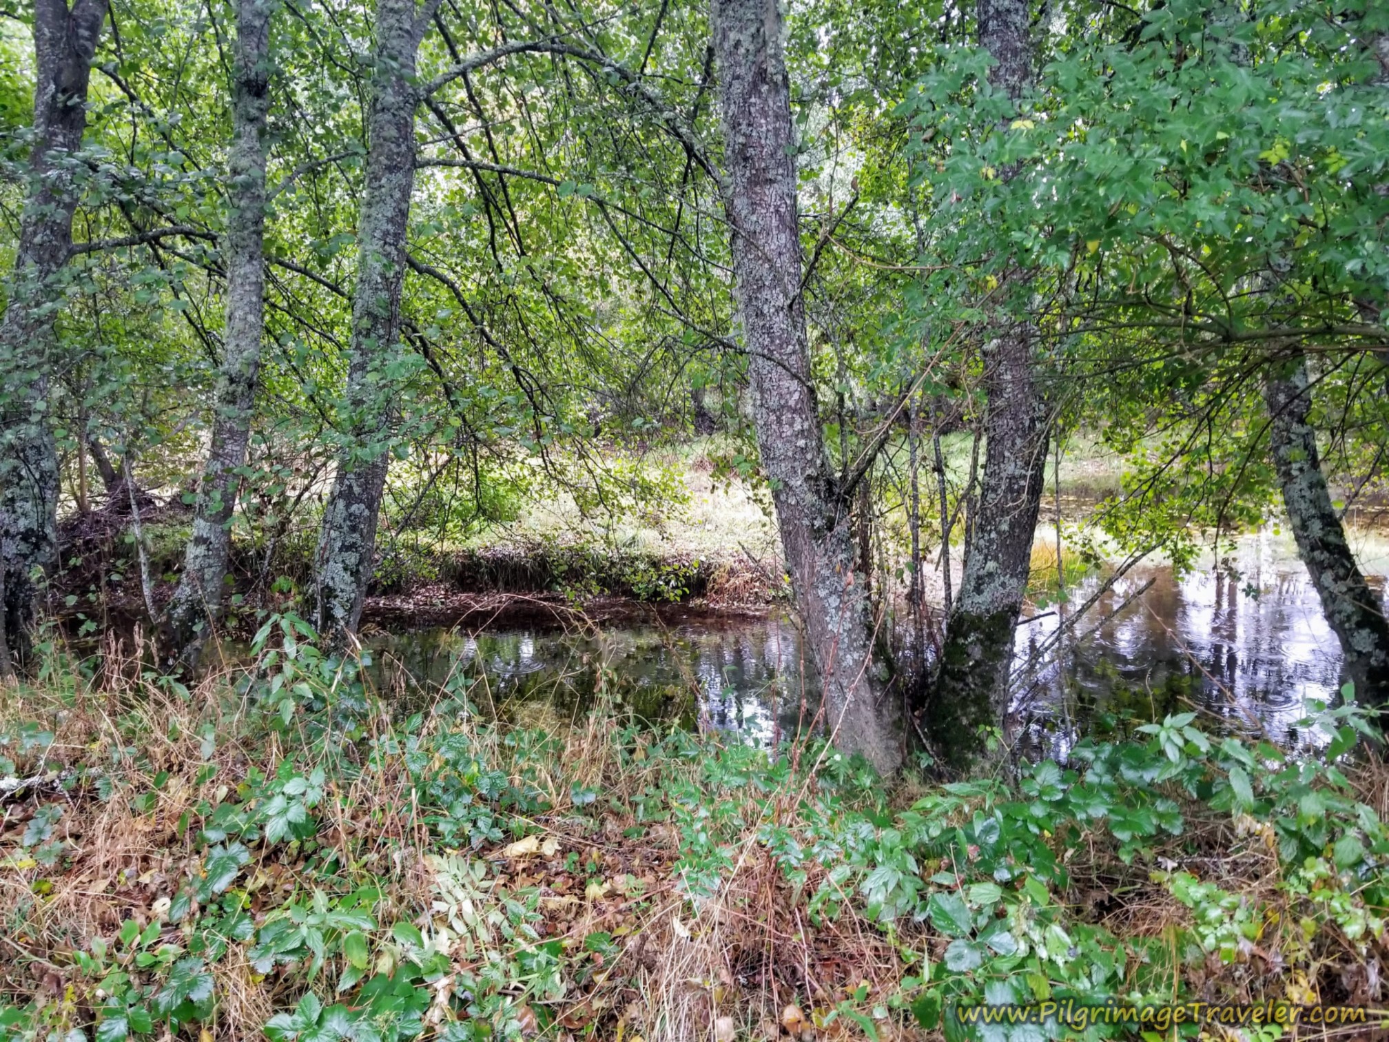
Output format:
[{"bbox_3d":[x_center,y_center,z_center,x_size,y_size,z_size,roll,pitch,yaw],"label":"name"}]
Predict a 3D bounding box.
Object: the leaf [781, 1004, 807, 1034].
[{"bbox_3d":[0.250,1.243,2.600,0.064,0.040,0.068,0,5,0],"label":"leaf"}]

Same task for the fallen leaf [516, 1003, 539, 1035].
[{"bbox_3d":[-0.418,1.241,2.600,0.060,0.040,0.070,0,5,0],"label":"fallen leaf"}]

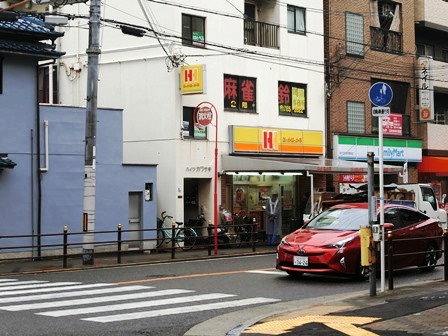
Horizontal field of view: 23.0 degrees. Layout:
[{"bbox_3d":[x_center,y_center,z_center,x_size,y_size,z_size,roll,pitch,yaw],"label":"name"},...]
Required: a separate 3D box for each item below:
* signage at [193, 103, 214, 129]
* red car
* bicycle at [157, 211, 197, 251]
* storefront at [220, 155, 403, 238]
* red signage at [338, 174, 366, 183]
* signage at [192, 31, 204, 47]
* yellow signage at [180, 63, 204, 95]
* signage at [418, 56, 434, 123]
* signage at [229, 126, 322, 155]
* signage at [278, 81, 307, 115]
[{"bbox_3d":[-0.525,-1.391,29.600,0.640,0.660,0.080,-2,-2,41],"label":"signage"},{"bbox_3d":[2.758,1.405,22.018,1.760,1.470,4.540,-1,-1,36],"label":"red car"},{"bbox_3d":[-1.552,1.858,32.400,1.720,1.100,0.570,-1,-1,30],"label":"bicycle"},{"bbox_3d":[2.990,0.998,35.688,3.200,2.794,5.636,-2,-2,41],"label":"storefront"},{"bbox_3d":[4.729,0.407,40.094,0.060,0.308,1.872,-2,-2,41],"label":"red signage"},{"bbox_3d":[-0.781,-3.962,33.923,0.030,0.484,0.538,-2,-2,41],"label":"signage"},{"bbox_3d":[-0.956,-2.640,32.952,0.890,0.840,0.160,-2,-2,41],"label":"yellow signage"},{"bbox_3d":[8.000,-3.169,43.585,0.500,2.508,0.280,-2,-2,41],"label":"signage"},{"bbox_3d":[1.791,-0.883,36.623,0.240,0.872,4.842,-2,-2,41],"label":"signage"},{"bbox_3d":[2.361,-2.327,37.512,0.060,1.204,1.632,-2,-2,41],"label":"signage"}]

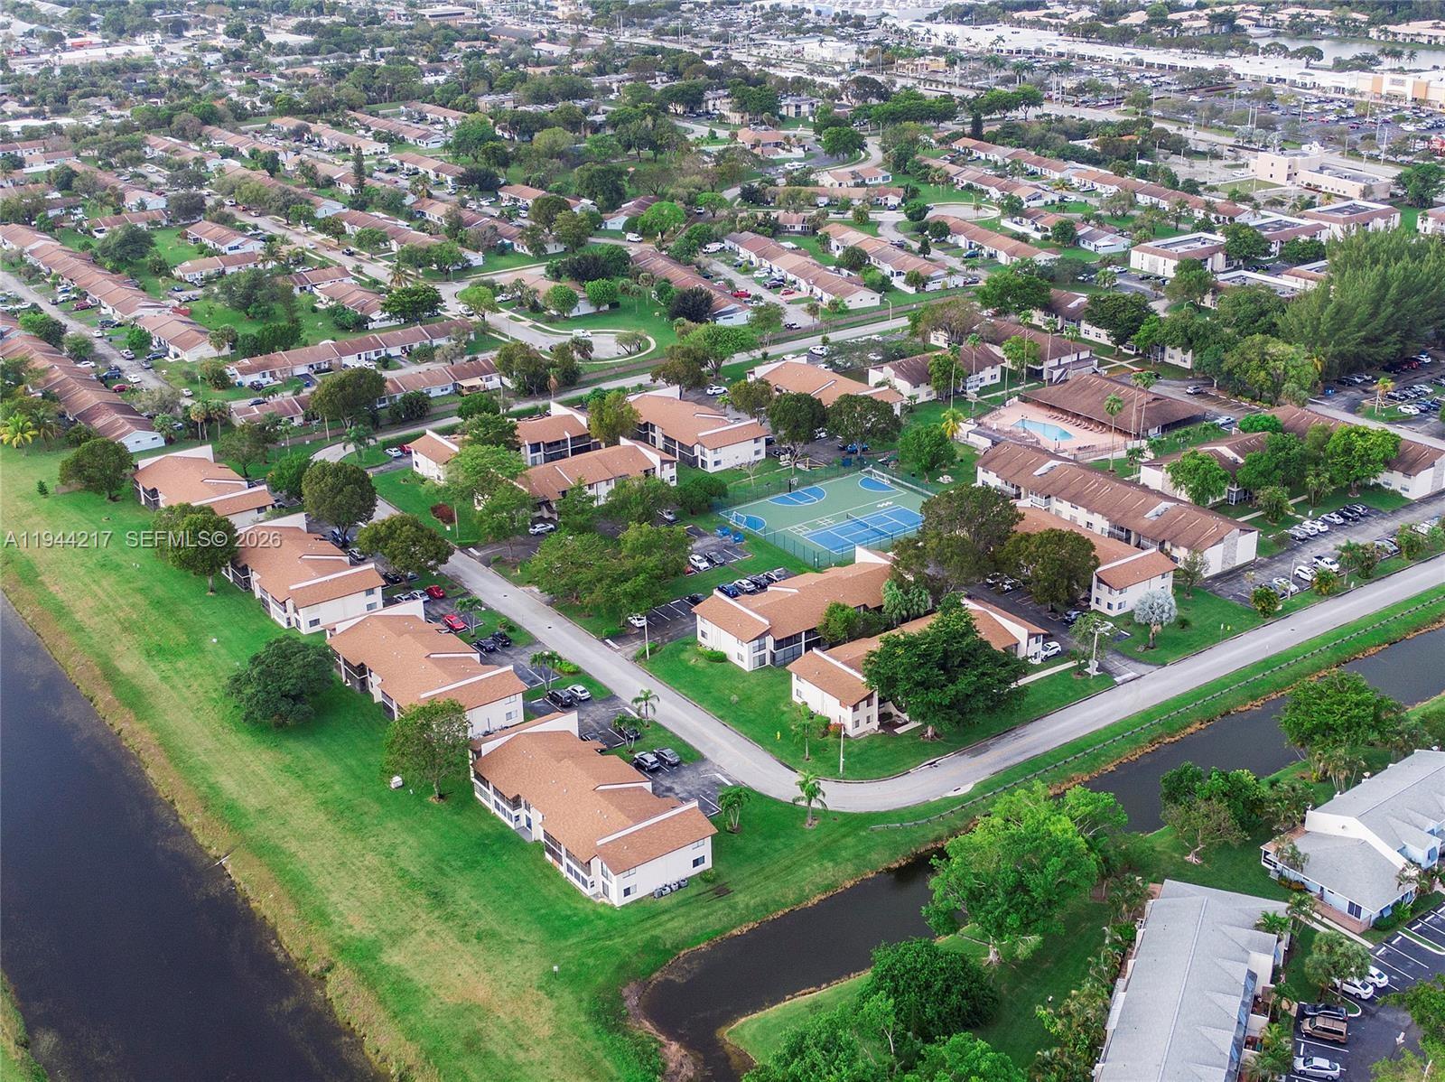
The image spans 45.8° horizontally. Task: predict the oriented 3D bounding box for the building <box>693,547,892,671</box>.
[{"bbox_3d":[15.615,10.224,288.069,40.500,7.300,16.500,-17,28,-32],"label":"building"}]

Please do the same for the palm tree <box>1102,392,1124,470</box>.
[{"bbox_3d":[79.592,-21.968,347.678,4.200,16.000,4.200,4,24,13],"label":"palm tree"}]

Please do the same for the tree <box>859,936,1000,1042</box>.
[{"bbox_3d":[23.210,49.550,191.200,15.040,7.120,14.640,2,23,7],"label":"tree"}]

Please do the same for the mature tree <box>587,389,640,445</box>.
[{"bbox_3d":[-22.783,-25.285,364.627,10.800,12.600,10.800,-3,24,-3],"label":"mature tree"}]

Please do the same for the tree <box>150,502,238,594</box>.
[{"bbox_3d":[-91.595,2.578,301.553,13.200,14.800,13.200,-9,25,-17],"label":"tree"}]

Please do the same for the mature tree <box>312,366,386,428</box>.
[{"bbox_3d":[-82.940,-30.980,378.980,16.150,12.730,16.150,-6,24,-12],"label":"mature tree"}]

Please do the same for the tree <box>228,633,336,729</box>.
[{"bbox_3d":[-67.142,21.649,259.688,15.500,12.400,15.500,-8,25,-15],"label":"tree"}]

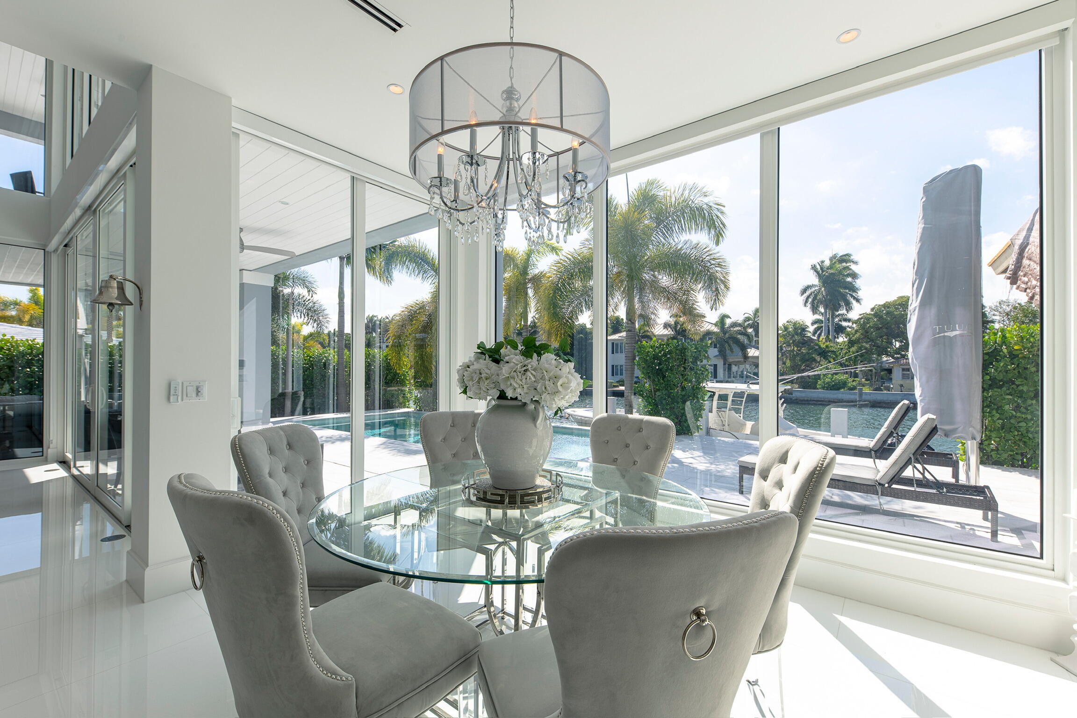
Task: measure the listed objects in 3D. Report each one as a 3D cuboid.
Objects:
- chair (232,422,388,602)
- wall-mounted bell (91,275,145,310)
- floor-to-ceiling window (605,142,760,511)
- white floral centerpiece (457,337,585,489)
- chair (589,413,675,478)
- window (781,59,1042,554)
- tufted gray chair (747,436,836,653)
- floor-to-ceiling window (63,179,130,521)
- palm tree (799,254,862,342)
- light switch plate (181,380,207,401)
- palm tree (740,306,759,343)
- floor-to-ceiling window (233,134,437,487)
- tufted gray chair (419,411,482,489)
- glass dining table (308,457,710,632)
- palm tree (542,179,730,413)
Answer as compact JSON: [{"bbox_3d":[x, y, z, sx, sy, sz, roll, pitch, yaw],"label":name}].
[{"bbox_3d":[-1.073,0.858,2.322,0.710,1.000,0.550,0,-1,13],"label":"chair"},{"bbox_3d":[-2.447,-0.377,2.604,0.178,0.220,0.225,-1,-1,39],"label":"wall-mounted bell"},{"bbox_3d":[1.007,-0.254,3.290,1.180,2.500,0.080,-1,-1,38],"label":"floor-to-ceiling window"},{"bbox_3d":[-0.076,0.212,1.881,0.540,0.620,0.500,0,-1,0],"label":"white floral centerpiece"},{"bbox_3d":[0.381,0.840,2.414,0.530,1.010,0.650,-1,-1,35],"label":"chair"},{"bbox_3d":[2.009,-0.278,2.569,1.197,2.530,0.090,-1,-1,39],"label":"window"},{"bbox_3d":[0.723,0.826,1.694,0.650,1.010,0.520,0,-1,-8],"label":"tufted gray chair"},{"bbox_3d":[-4.835,-0.077,4.894,3.800,2.930,0.120,-1,-1,38],"label":"floor-to-ceiling window"},{"bbox_3d":[33.786,-5.099,52.000,6.200,14.580,5.800,0,-1,33],"label":"palm tree"},{"bbox_3d":[-2.035,0.191,2.658,0.012,0.121,0.121,-1,-1,39],"label":"light switch plate"},{"bbox_3d":[30.052,-2.589,62.000,4.300,9.710,4.300,0,-1,26],"label":"palm tree"},{"bbox_3d":[-1.526,-0.118,3.743,0.080,2.850,1.800,-1,-1,38],"label":"floor-to-ceiling window"},{"bbox_3d":[-0.439,0.854,2.682,0.550,1.010,0.700,0,-1,-12],"label":"tufted gray chair"},{"bbox_3d":[-0.103,0.950,1.859,1.525,0.765,1.525,0,-1,0],"label":"glass dining table"},{"bbox_3d":[2.166,-1.210,10.000,4.200,5.600,4.000,0,-1,0],"label":"palm tree"}]

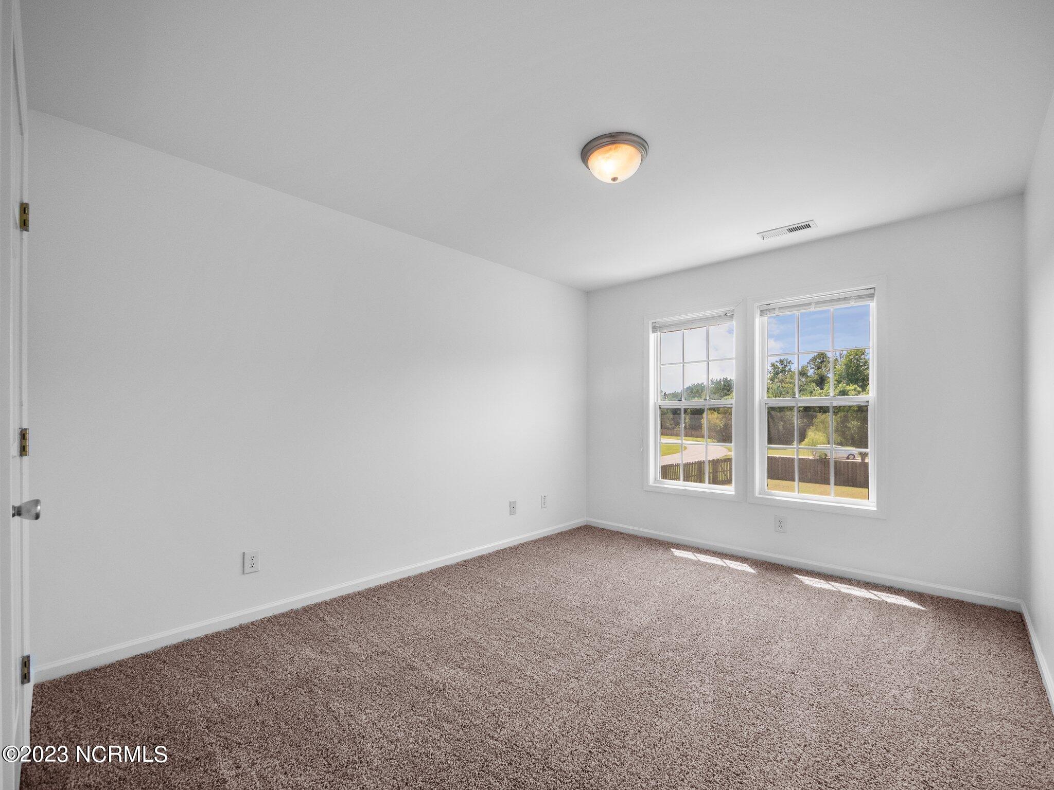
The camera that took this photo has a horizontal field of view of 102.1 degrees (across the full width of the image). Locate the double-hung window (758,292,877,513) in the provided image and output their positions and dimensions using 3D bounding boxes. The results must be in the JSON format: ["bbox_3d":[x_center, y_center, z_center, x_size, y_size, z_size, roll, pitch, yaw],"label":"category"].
[{"bbox_3d":[2.167,0.033,3.241,0.740,1.540,0.090,-1,-2,41],"label":"double-hung window"}]

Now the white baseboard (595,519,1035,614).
[{"bbox_3d":[1.773,1.291,3.484,3.000,0.075,0.018,-1,-2,41],"label":"white baseboard"}]

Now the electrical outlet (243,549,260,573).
[{"bbox_3d":[-1.533,0.932,2.380,0.077,0.120,0.012,2,-2,-44],"label":"electrical outlet"}]

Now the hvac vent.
[{"bbox_3d":[1.836,-1.155,3.010,0.345,0.020,0.150,-1,-2,41],"label":"hvac vent"}]

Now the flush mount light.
[{"bbox_3d":[0.437,-1.131,2.124,0.335,0.140,0.335,0,-2,0],"label":"flush mount light"}]

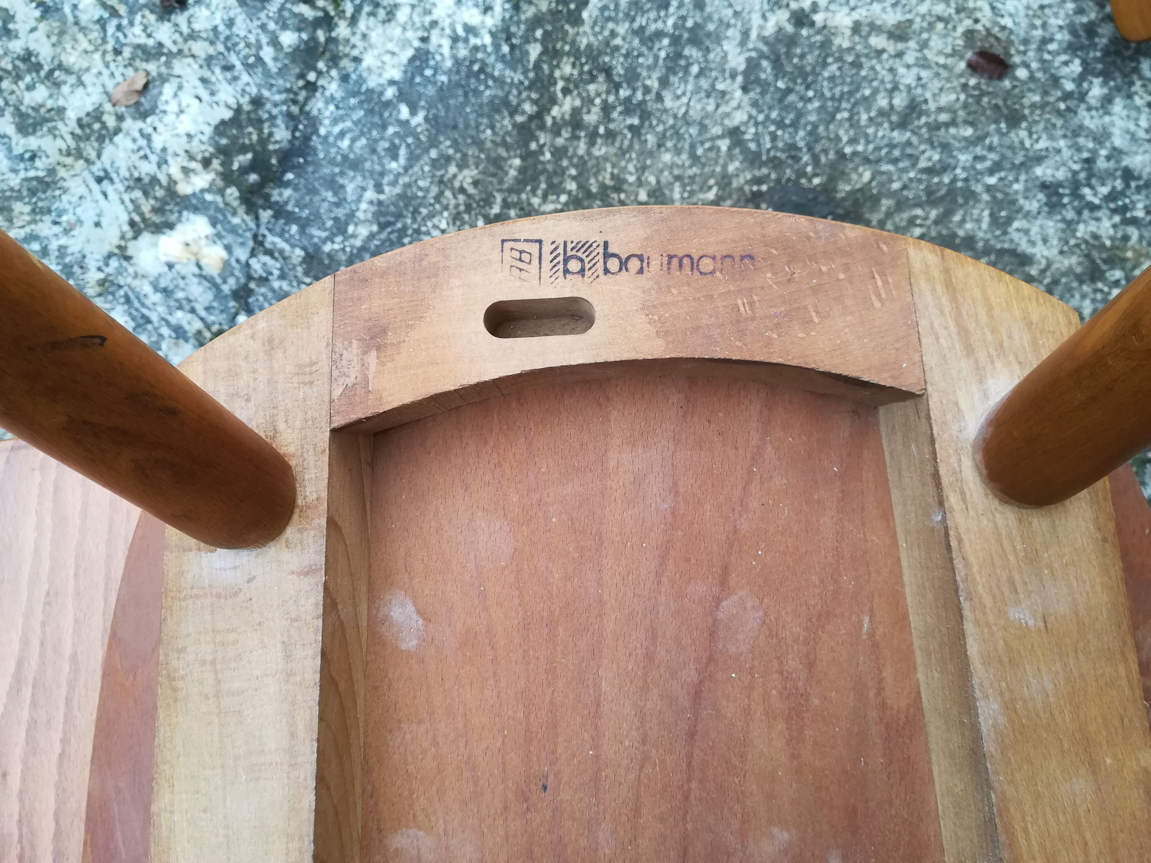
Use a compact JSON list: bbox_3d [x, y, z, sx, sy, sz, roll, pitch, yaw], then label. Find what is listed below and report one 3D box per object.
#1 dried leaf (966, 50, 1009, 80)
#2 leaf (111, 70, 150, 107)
[{"bbox_3d":[0.444,-0.395,0.931,0.041,0.010,0.032,32,75,12],"label":"dried leaf"},{"bbox_3d":[-0.497,-0.383,0.966,0.032,0.010,0.053,17,72,8],"label":"leaf"}]

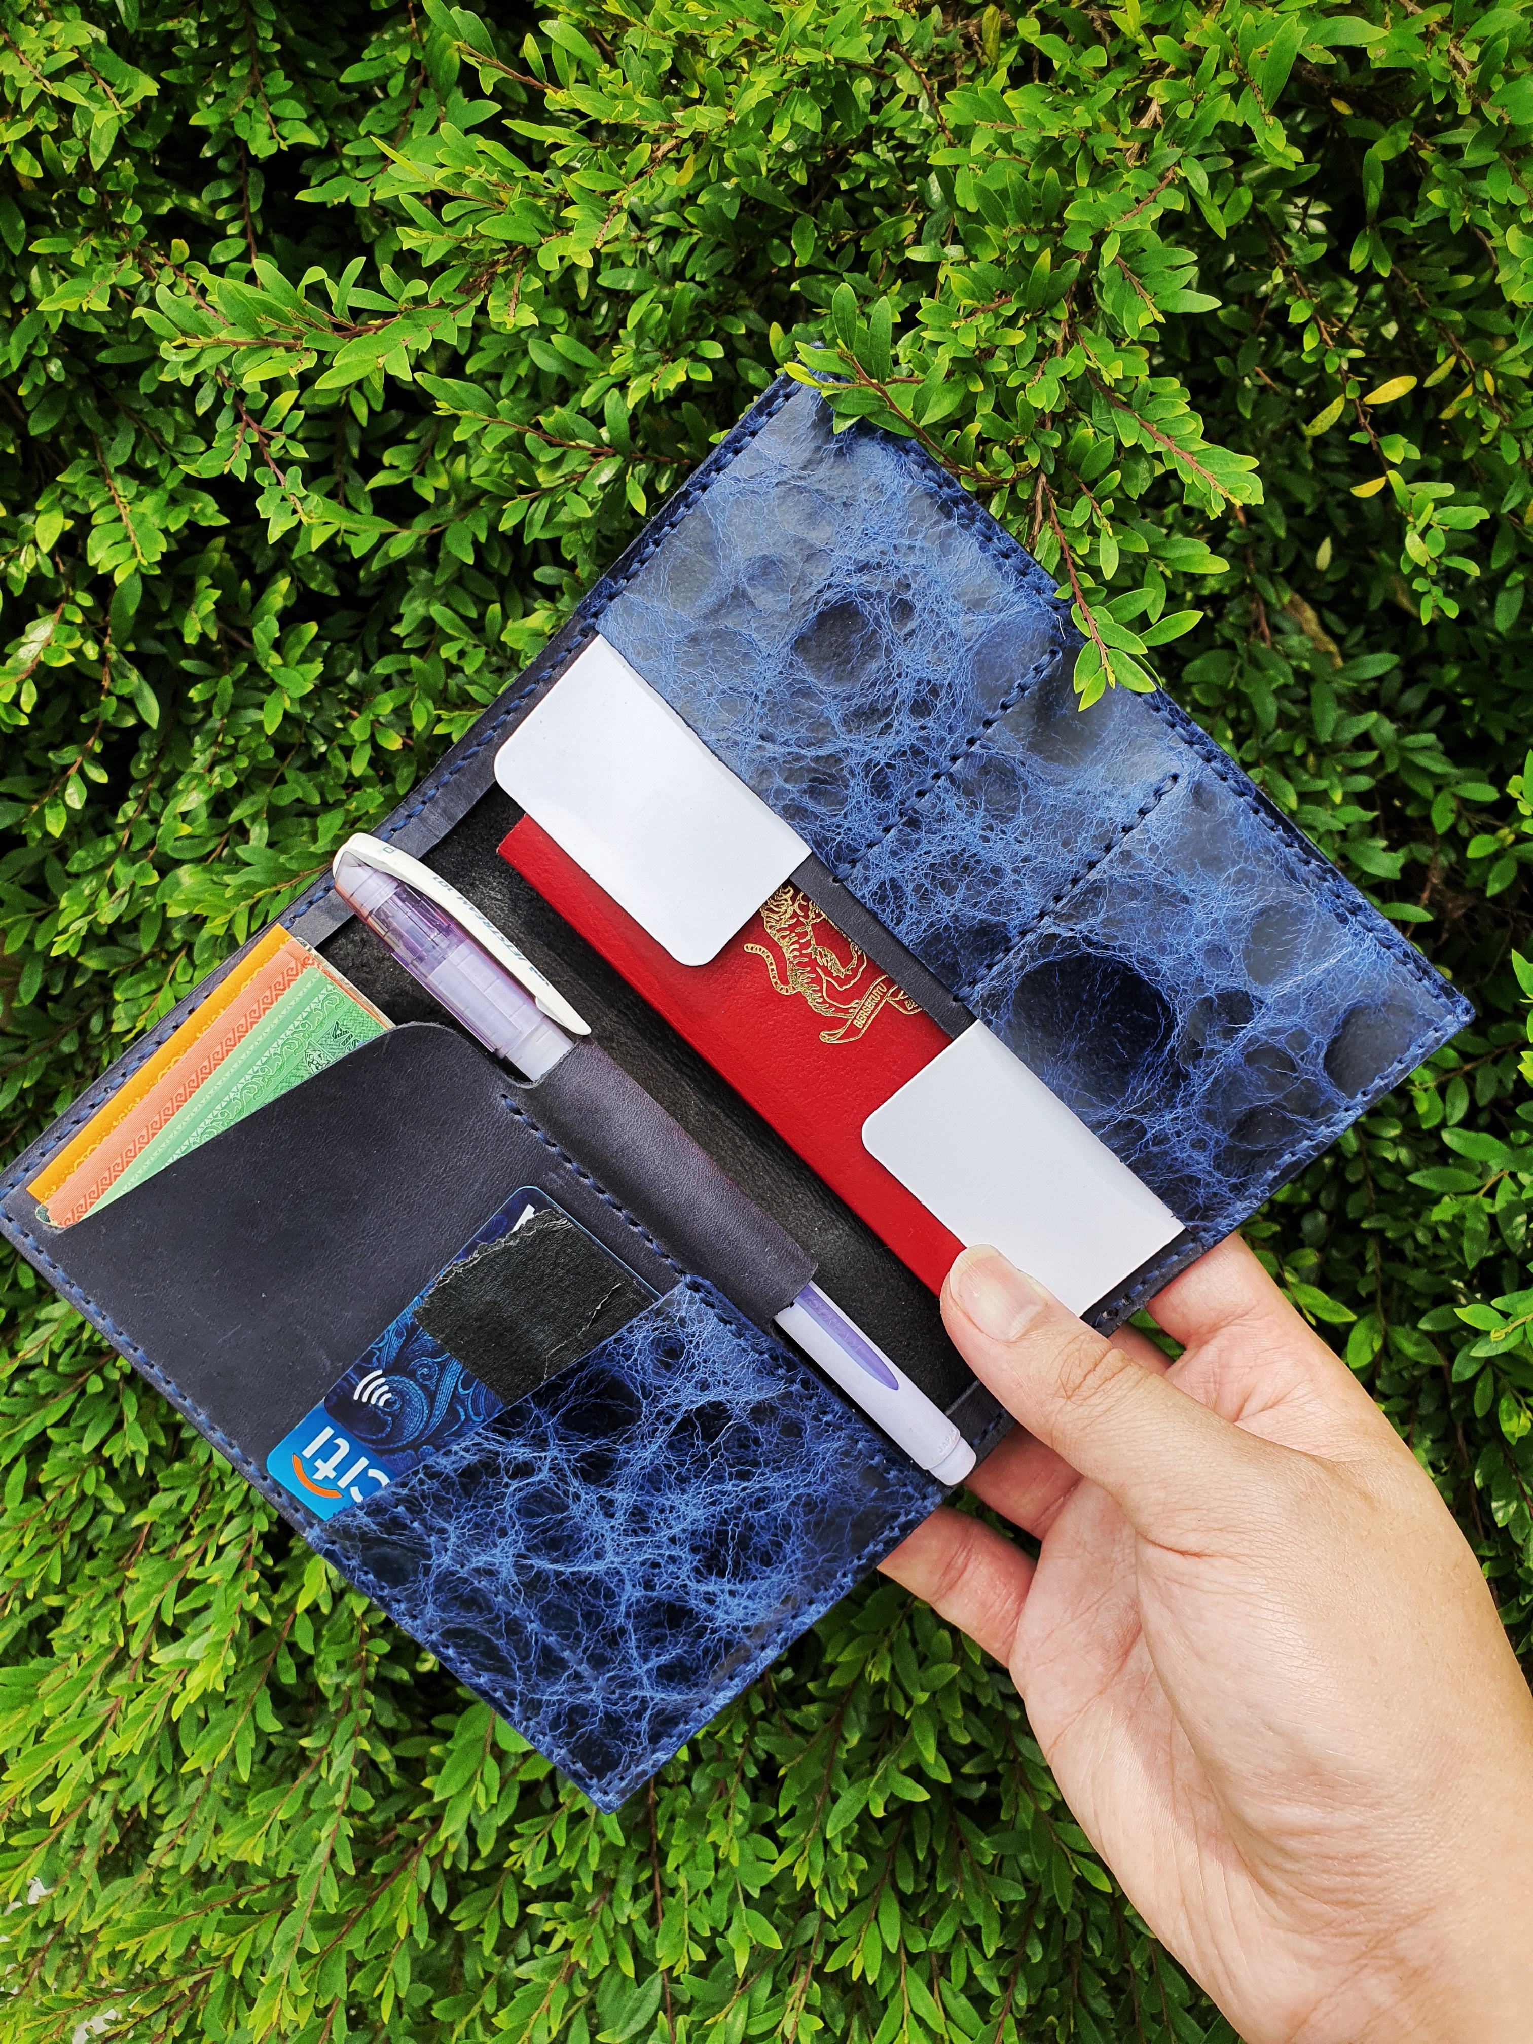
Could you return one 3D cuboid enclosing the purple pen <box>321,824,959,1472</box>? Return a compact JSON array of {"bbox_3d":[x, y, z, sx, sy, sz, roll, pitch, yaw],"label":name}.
[{"bbox_3d":[-0.018,0.024,0.263,0.015,0.151,0.013,-45,3,3],"label":"purple pen"}]

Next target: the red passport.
[{"bbox_3d":[0.029,-0.017,0.266,0.125,0.088,0.005,46,9,-3],"label":"red passport"}]

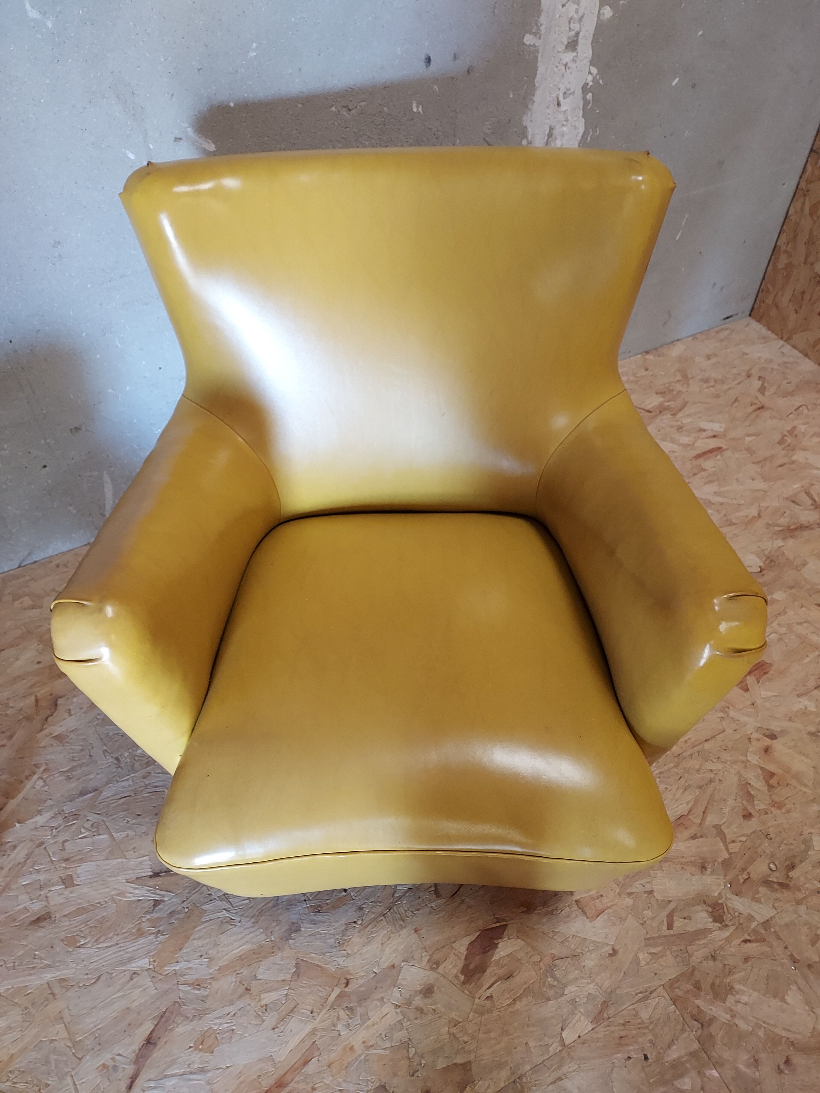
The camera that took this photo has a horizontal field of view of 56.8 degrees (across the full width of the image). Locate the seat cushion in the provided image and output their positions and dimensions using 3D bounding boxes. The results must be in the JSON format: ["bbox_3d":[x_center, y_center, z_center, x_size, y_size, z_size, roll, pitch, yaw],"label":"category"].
[{"bbox_3d":[0.000,0.187,1.060,0.585,0.165,0.550,-1,46,0],"label":"seat cushion"}]

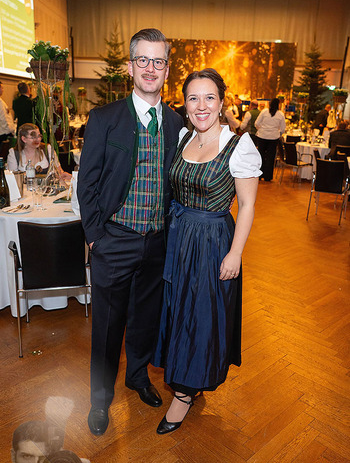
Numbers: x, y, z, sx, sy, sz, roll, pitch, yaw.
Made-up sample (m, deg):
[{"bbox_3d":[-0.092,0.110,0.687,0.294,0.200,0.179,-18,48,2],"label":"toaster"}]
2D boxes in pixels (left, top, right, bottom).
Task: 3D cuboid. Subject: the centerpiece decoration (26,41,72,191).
[{"bbox_3d":[-1.065,-0.989,3.736,0.380,1.250,0.370,2,17,0],"label":"centerpiece decoration"}]

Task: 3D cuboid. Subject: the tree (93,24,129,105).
[{"bbox_3d":[-1.688,-3.981,11.978,1.700,3.600,1.700,2,17,0],"label":"tree"}]

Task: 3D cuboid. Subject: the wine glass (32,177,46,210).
[{"bbox_3d":[-1.021,-0.281,3.210,0.088,0.230,0.088,2,17,0],"label":"wine glass"}]

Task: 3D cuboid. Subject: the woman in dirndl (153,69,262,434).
[{"bbox_3d":[0.120,0.140,2.009,0.470,1.710,0.410,8,18,19],"label":"woman in dirndl"}]

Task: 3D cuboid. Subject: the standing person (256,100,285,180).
[{"bbox_3d":[1.948,-1.868,8.768,0.580,1.700,0.360,4,17,5],"label":"standing person"}]

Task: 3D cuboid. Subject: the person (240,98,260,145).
[{"bbox_3d":[1.835,-2.319,10.252,0.520,1.690,0.380,-10,21,-33],"label":"person"}]

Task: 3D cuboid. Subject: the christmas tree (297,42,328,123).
[{"bbox_3d":[4.303,-4.188,13.522,1.600,3.500,1.600,2,17,0],"label":"christmas tree"}]

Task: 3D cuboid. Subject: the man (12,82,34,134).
[{"bbox_3d":[-2.369,-1.459,6.797,0.360,1.780,0.500,-10,21,-33],"label":"man"}]

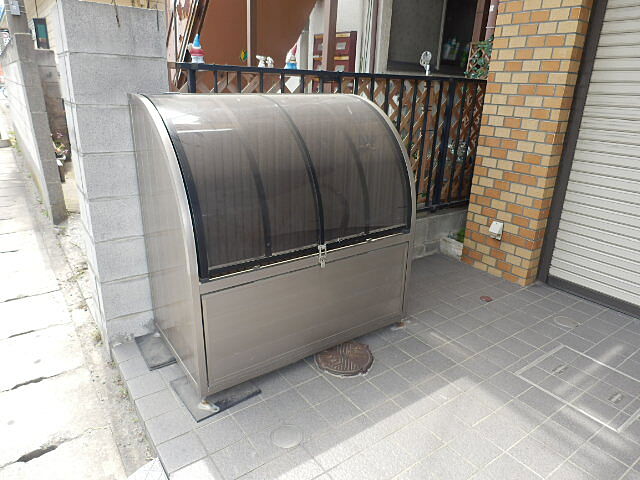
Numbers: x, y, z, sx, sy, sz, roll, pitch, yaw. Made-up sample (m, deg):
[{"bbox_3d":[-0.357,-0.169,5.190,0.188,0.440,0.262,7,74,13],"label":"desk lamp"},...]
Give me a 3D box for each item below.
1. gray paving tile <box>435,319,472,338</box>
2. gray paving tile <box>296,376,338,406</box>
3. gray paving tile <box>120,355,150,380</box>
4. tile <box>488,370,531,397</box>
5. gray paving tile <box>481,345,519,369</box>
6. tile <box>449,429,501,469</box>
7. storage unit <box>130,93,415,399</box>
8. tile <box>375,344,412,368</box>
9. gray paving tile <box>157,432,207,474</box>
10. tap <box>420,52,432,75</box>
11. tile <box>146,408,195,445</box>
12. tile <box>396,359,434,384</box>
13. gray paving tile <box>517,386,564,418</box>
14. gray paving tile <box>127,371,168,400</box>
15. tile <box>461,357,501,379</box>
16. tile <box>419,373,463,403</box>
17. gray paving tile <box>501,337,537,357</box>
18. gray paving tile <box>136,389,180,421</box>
[{"bbox_3d":[0.725,0.502,2.440,0.146,0.016,0.146,-13,23,-33],"label":"gray paving tile"},{"bbox_3d":[-0.012,0.666,1.952,0.147,0.020,0.147,-12,23,-33],"label":"gray paving tile"},{"bbox_3d":[-0.848,0.607,2.084,0.147,0.020,0.147,-12,23,-33],"label":"gray paving tile"},{"bbox_3d":[0.860,0.655,2.019,0.145,0.015,0.145,-13,24,-33],"label":"tile"},{"bbox_3d":[0.896,0.585,2.216,0.145,0.015,0.145,-13,24,-33],"label":"gray paving tile"},{"bbox_3d":[0.580,0.777,1.651,0.146,0.016,0.146,-13,23,-33],"label":"tile"},{"bbox_3d":[-0.180,-0.105,2.209,1.182,1.157,0.689,-12,24,-33],"label":"storage unit"},{"bbox_3d":[0.356,0.580,2.189,0.147,0.012,0.147,-12,24,-34],"label":"tile"},{"bbox_3d":[-0.505,0.775,1.620,0.136,0.015,0.145,-13,24,-33],"label":"gray paving tile"},{"bbox_3d":[0.731,-1.214,3.044,0.065,0.170,0.070,-3,19,-11],"label":"tap"},{"bbox_3d":[-0.591,0.732,1.735,0.136,0.015,0.145,-13,24,-33],"label":"tile"},{"bbox_3d":[0.445,0.626,2.079,0.146,0.016,0.146,-13,23,-33],"label":"tile"},{"bbox_3d":[0.947,0.697,1.904,0.145,0.015,0.145,-13,24,-33],"label":"gray paving tile"},{"bbox_3d":[-0.765,0.647,1.964,0.136,0.015,0.145,-13,24,-33],"label":"gray paving tile"},{"bbox_3d":[0.774,0.613,2.125,0.146,0.016,0.146,-13,23,-33],"label":"tile"},{"bbox_3d":[0.529,0.668,1.969,0.147,0.020,0.147,-12,23,-33],"label":"tile"},{"bbox_3d":[1.018,0.558,2.299,0.145,0.015,0.145,-13,24,-33],"label":"gray paving tile"},{"bbox_3d":[-0.671,0.682,1.832,0.147,0.012,0.147,-12,24,-34],"label":"gray paving tile"}]

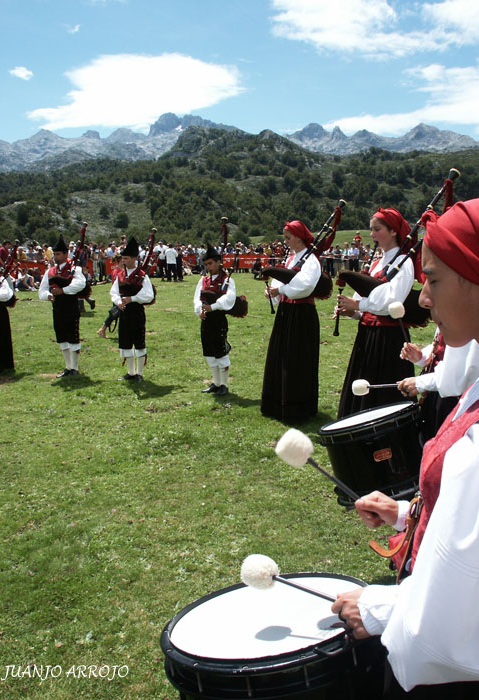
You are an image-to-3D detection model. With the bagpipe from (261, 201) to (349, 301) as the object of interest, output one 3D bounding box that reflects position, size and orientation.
[{"bbox_3d":[0.530,-0.767,4.617,0.640,0.909,0.380,-4,11,-20],"label":"bagpipe"}]

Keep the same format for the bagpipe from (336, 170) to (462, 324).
[{"bbox_3d":[0.908,-0.554,3.253,0.680,0.940,0.380,-2,10,-13],"label":"bagpipe"}]

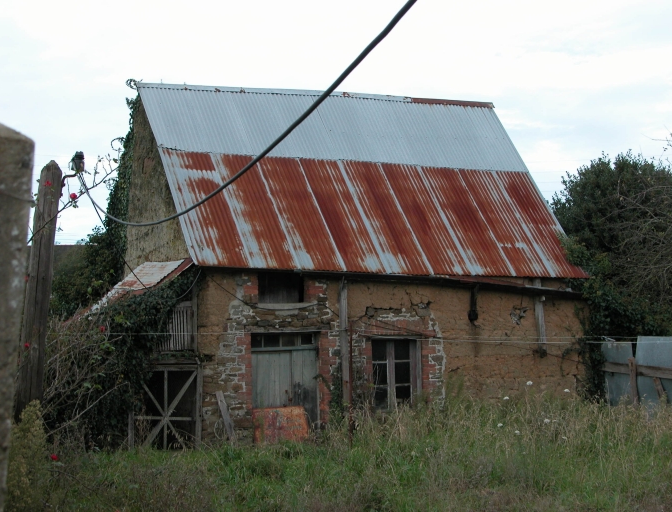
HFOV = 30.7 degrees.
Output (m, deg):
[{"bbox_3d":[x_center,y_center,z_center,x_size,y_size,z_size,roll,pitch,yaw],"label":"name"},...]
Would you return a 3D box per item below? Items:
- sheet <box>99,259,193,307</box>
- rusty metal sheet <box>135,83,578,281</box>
[{"bbox_3d":[-3.250,0.488,19.668,1.300,0.750,2.000,1,-6,-24],"label":"sheet"},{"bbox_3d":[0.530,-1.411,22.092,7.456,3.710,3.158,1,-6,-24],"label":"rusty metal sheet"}]

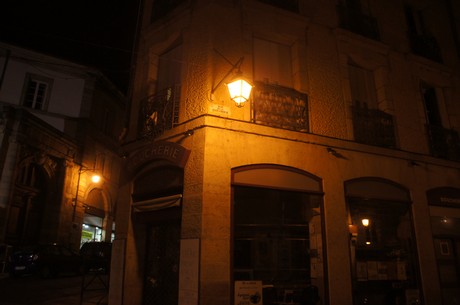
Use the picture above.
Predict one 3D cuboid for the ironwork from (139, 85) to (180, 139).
[{"bbox_3d":[-1.795,-1.011,9.010,1.382,1.116,0.230,-13,-21,39],"label":"ironwork"}]

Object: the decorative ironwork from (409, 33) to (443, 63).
[{"bbox_3d":[6.823,-3.701,12.202,1.584,0.886,0.223,8,-18,-23],"label":"decorative ironwork"}]

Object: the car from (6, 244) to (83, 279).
[{"bbox_3d":[-9.050,5.470,17.350,1.740,1.450,4.150,-2,-16,10],"label":"car"}]

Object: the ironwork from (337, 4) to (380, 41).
[{"bbox_3d":[4.017,-4.057,10.968,1.706,0.828,0.223,8,-18,-23],"label":"ironwork"}]

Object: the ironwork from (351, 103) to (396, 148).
[{"bbox_3d":[4.154,-0.701,10.019,1.634,1.058,0.230,8,-18,-23],"label":"ironwork"}]

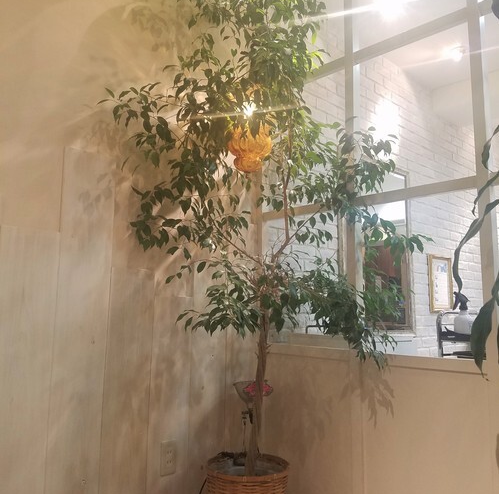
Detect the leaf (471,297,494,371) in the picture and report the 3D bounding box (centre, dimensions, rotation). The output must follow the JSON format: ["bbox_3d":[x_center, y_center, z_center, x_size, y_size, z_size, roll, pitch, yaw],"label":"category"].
[{"bbox_3d":[0.606,0.226,1.300,0.055,0.195,0.040,5,-7,17],"label":"leaf"}]

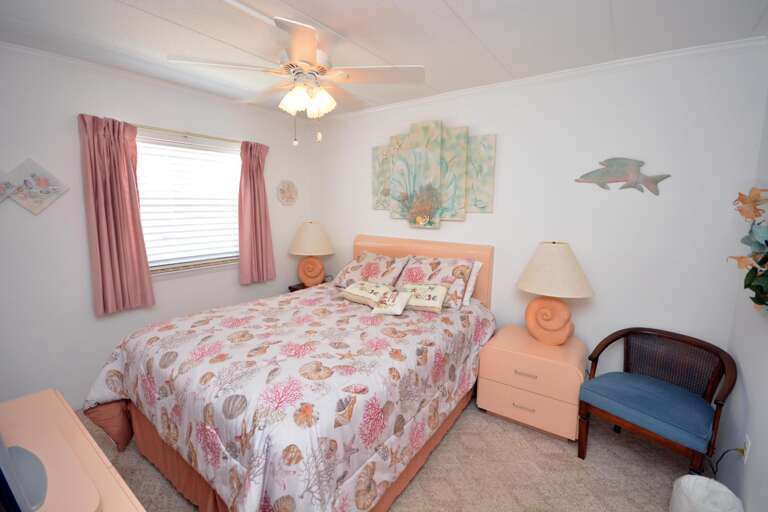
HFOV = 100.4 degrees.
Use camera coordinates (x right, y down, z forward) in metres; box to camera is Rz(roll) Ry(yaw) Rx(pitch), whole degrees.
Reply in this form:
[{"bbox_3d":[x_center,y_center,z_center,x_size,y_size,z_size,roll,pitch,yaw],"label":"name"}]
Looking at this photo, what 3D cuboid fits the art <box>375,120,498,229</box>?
[{"bbox_3d":[0.353,-0.693,2.768,1.190,0.900,0.060,6,11,38],"label":"art"}]

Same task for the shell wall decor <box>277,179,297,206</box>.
[{"bbox_3d":[-1.029,-0.680,3.442,0.020,0.285,0.275,6,11,36],"label":"shell wall decor"}]

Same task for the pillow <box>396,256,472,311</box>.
[{"bbox_3d":[0.406,0.201,2.621,0.620,0.420,0.160,6,-26,38],"label":"pillow"}]

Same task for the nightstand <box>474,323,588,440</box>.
[{"bbox_3d":[1.104,0.872,2.344,0.610,0.495,0.530,6,11,36],"label":"nightstand"}]

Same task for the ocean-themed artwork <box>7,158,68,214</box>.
[{"bbox_3d":[-2.131,-0.424,1.976,0.020,0.340,0.270,6,11,36],"label":"ocean-themed artwork"}]

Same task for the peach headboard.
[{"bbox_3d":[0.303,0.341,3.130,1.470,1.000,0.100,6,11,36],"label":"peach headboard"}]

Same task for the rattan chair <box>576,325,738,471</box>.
[{"bbox_3d":[1.453,0.810,1.724,0.540,0.690,0.560,-7,11,-37],"label":"rattan chair"}]

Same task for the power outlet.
[{"bbox_3d":[1.743,0.934,1.540,0.010,0.117,0.075,6,11,36],"label":"power outlet"}]

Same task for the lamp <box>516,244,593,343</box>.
[{"bbox_3d":[1.104,0.235,2.085,0.440,0.650,0.440,6,11,38],"label":"lamp"}]

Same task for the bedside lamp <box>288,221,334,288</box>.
[{"bbox_3d":[-0.739,-0.024,3.276,0.440,0.650,0.440,-1,9,0],"label":"bedside lamp"}]

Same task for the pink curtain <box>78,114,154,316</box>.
[{"bbox_3d":[-1.937,-0.269,2.326,0.110,1.380,0.365,6,11,38],"label":"pink curtain"}]

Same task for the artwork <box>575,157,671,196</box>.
[{"bbox_3d":[1.443,-0.481,1.960,0.470,0.240,0.035,6,11,38],"label":"artwork"}]

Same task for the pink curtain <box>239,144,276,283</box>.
[{"bbox_3d":[-1.260,-0.407,3.179,0.110,1.360,0.370,6,11,38],"label":"pink curtain"}]

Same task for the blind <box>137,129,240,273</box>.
[{"bbox_3d":[-1.568,-0.471,2.725,0.050,1.030,0.850,6,11,36],"label":"blind"}]

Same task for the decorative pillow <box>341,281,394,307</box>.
[{"bbox_3d":[-0.146,0.357,2.942,0.400,0.110,0.300,6,19,36],"label":"decorative pillow"}]

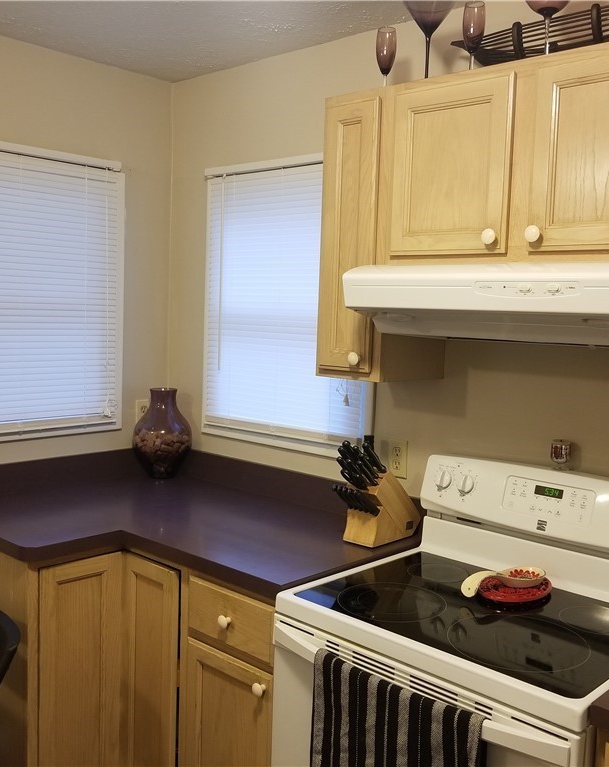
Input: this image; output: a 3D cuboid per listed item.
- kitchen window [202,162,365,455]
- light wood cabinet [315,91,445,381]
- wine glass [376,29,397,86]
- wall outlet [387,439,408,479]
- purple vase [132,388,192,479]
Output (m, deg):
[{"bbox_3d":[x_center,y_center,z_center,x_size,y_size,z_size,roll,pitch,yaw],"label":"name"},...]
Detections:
[{"bbox_3d":[-0.083,-0.290,2.669,0.820,0.962,0.045,7,7,43],"label":"kitchen window"},{"bbox_3d":[0.225,-0.399,2.183,0.228,0.764,0.330,7,7,43],"label":"light wood cabinet"},{"bbox_3d":[0.224,-0.874,2.135,0.058,0.210,0.058,2,5,0],"label":"wine glass"},{"bbox_3d":[0.286,0.235,2.385,0.072,0.117,0.010,7,7,43],"label":"wall outlet"},{"bbox_3d":[-0.560,0.198,2.993,0.235,0.337,0.235,2,5,0],"label":"purple vase"}]

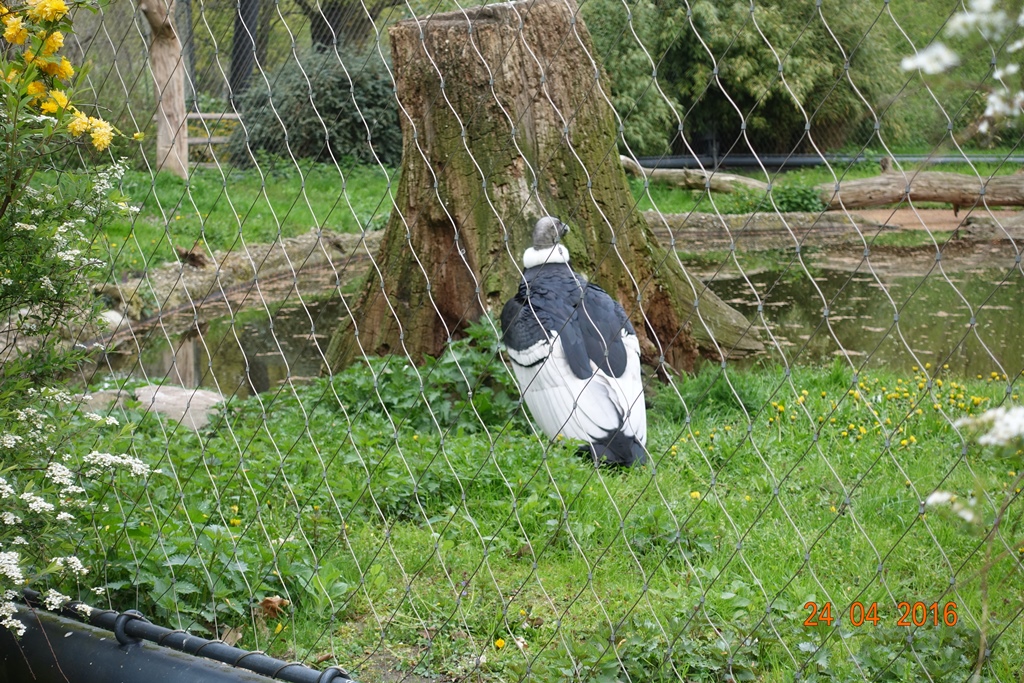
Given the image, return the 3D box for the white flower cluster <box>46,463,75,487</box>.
[{"bbox_3d":[-0.680,0.202,3.000,0.041,0.038,0.032,-3,6,-18],"label":"white flower cluster"}]

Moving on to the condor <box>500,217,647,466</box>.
[{"bbox_3d":[0.236,0.000,7.900,0.470,0.950,0.600,-4,7,-30],"label":"condor"}]

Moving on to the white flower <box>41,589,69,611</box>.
[{"bbox_3d":[-0.676,0.384,2.950,0.037,0.035,0.029,-3,6,-19],"label":"white flower"}]

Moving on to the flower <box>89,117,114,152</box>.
[{"bbox_3d":[-0.614,-0.311,2.980,0.038,0.049,0.032,-2,6,-17],"label":"flower"}]

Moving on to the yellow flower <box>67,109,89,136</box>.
[{"bbox_3d":[-0.655,-0.330,3.000,0.032,0.041,0.027,-2,6,-17],"label":"yellow flower"}]

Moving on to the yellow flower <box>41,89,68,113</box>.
[{"bbox_3d":[-0.689,-0.363,3.000,0.041,0.035,0.030,-3,6,-18],"label":"yellow flower"}]

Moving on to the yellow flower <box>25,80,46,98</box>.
[{"bbox_3d":[-0.721,-0.382,3.020,0.031,0.030,0.027,-3,6,-18],"label":"yellow flower"}]

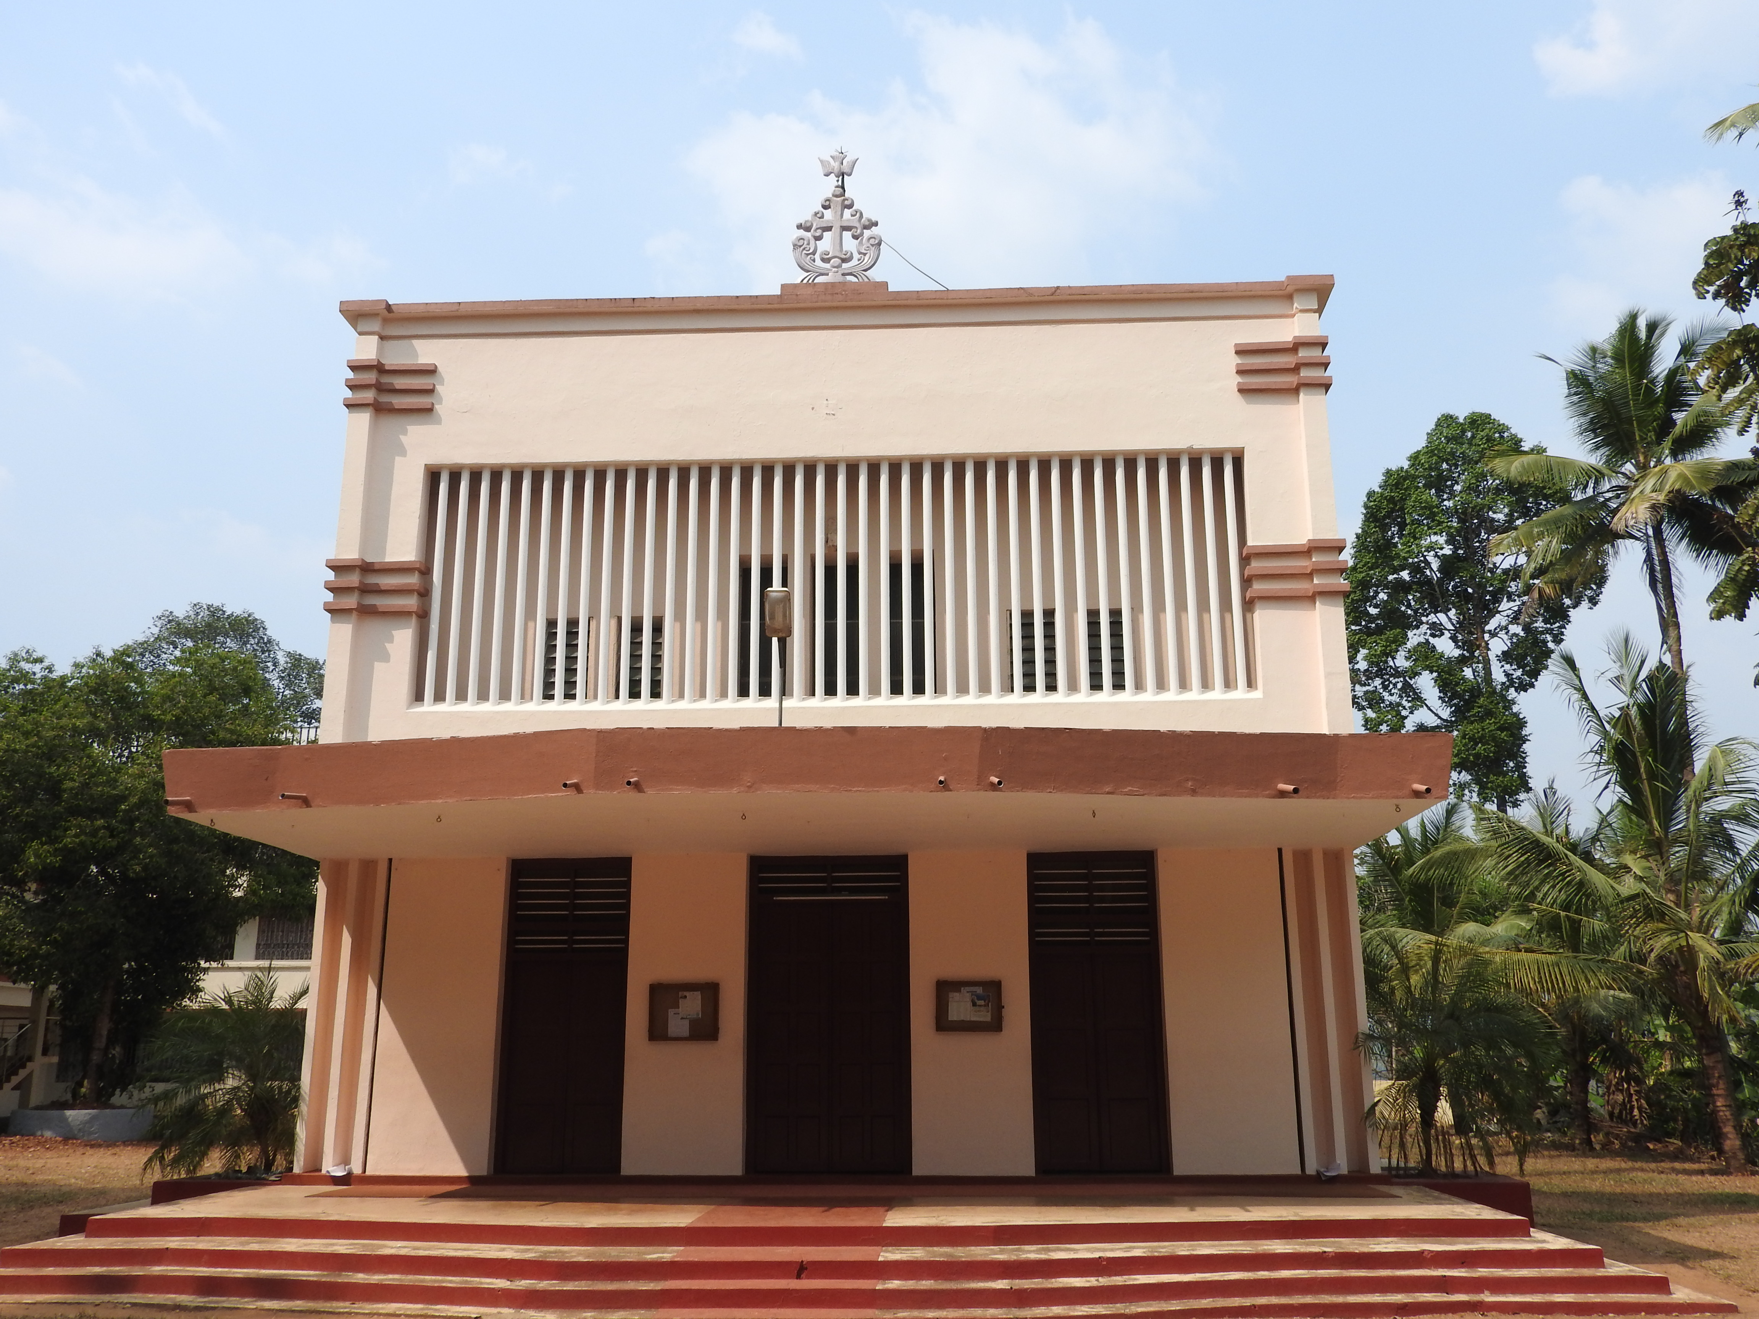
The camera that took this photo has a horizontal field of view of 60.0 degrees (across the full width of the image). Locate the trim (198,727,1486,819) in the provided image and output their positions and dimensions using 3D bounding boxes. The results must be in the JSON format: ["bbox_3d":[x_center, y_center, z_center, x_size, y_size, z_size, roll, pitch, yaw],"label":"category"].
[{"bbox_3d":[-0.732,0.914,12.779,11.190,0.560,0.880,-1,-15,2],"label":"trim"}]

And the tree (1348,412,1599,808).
[{"bbox_3d":[16.833,2.514,42.101,7.600,20.150,7.400,-1,-15,2],"label":"tree"}]

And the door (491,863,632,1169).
[{"bbox_3d":[-3.068,3.471,14.948,1.270,3.000,0.120,-1,-15,2],"label":"door"}]

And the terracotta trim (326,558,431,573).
[{"bbox_3d":[-5.272,-0.979,16.004,0.950,0.075,0.320,-1,-15,2],"label":"terracotta trim"}]

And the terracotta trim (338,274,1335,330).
[{"bbox_3d":[-0.506,-3.896,16.620,10.690,0.220,0.520,-1,-15,2],"label":"terracotta trim"}]

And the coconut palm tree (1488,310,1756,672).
[{"bbox_3d":[14.589,0.747,28.127,6.200,16.000,6.000,-1,-15,2],"label":"coconut palm tree"}]

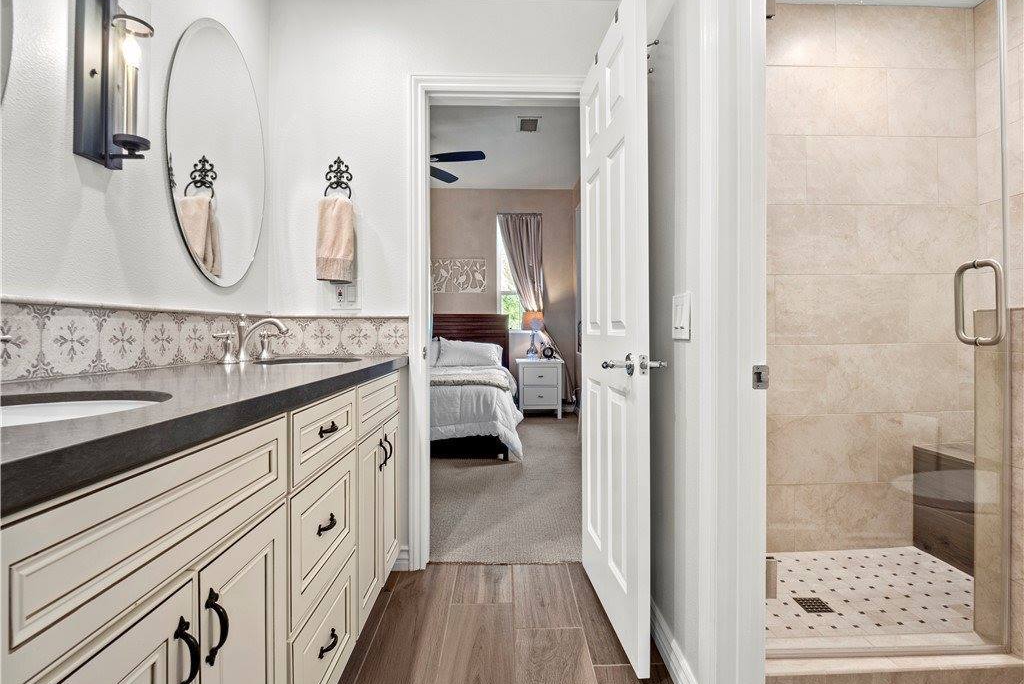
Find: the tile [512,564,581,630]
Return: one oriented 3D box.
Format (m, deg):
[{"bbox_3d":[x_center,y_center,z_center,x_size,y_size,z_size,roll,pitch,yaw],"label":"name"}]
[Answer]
[{"bbox_3d":[0.123,0.973,1.831,0.236,0.010,0.448,0,1,-1],"label":"tile"}]

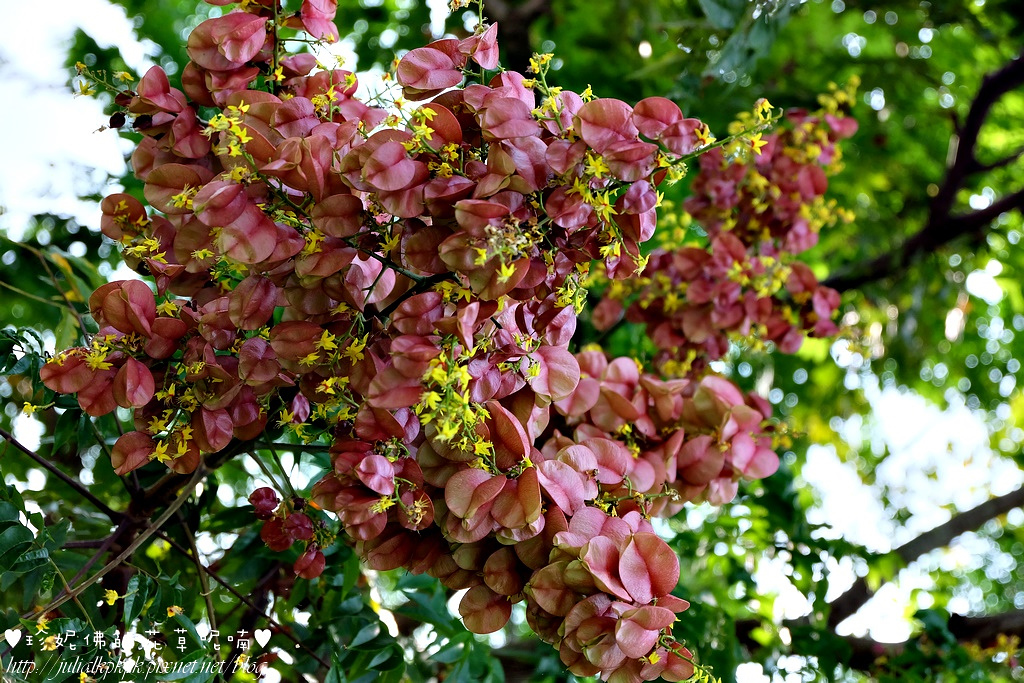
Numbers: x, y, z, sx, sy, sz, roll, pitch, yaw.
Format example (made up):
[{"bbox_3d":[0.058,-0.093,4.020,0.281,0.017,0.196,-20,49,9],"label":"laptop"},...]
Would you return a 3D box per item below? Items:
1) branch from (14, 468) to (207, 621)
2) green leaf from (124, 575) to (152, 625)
[{"bbox_3d":[-0.319,0.166,1.710,0.210,0.028,0.030,-41,-6,-15],"label":"branch"},{"bbox_3d":[-0.298,0.206,1.700,0.022,0.043,0.011,12,-12,6],"label":"green leaf"}]

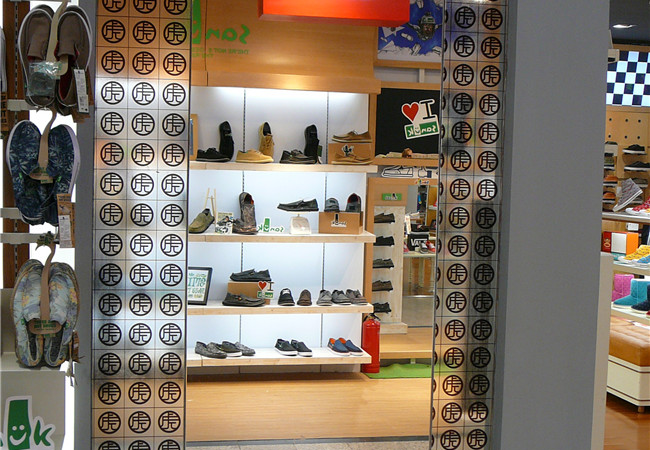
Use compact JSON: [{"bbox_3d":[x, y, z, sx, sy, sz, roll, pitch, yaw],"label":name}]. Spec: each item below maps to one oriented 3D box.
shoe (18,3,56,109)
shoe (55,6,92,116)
[{"bbox_3d":[-0.820,-0.477,2.930,0.102,0.285,0.105,-3,5,-23],"label":"shoe"},{"bbox_3d":[-0.717,-0.473,2.930,0.102,0.285,0.105,4,4,2],"label":"shoe"}]

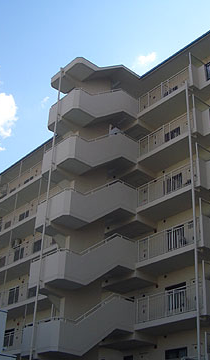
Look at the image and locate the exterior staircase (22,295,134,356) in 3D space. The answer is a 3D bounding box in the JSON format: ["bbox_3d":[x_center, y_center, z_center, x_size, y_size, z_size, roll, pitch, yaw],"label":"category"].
[{"bbox_3d":[-0.986,6.199,20.607,4.125,2.790,2.220,24,-35,-34],"label":"exterior staircase"}]

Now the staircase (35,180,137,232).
[{"bbox_3d":[-0.815,1.424,22.944,3.880,2.700,2.670,24,-35,-34],"label":"staircase"}]

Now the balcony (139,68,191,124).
[{"bbox_3d":[3.448,-4.197,25.124,1.360,1.270,3.790,24,-35,-34],"label":"balcony"}]

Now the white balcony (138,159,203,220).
[{"bbox_3d":[3.332,0.559,23.003,1.305,1.395,3.975,24,-35,-34],"label":"white balcony"}]

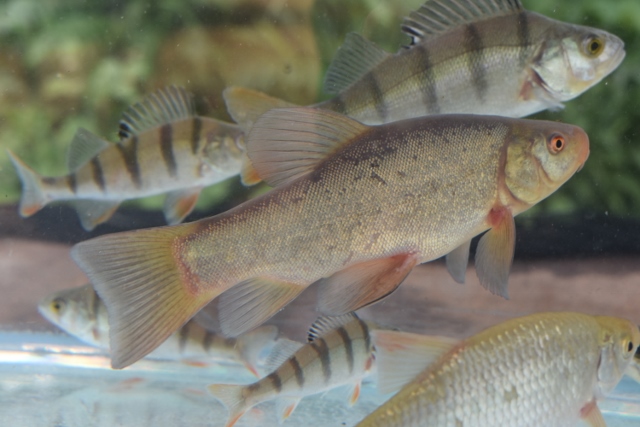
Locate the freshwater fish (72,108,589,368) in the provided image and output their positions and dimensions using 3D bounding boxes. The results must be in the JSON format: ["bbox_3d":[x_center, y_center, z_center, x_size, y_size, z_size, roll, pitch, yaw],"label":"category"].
[{"bbox_3d":[0.010,0.004,0.605,0.310,0.142,0.056,-18,0,-18],"label":"freshwater fish"}]

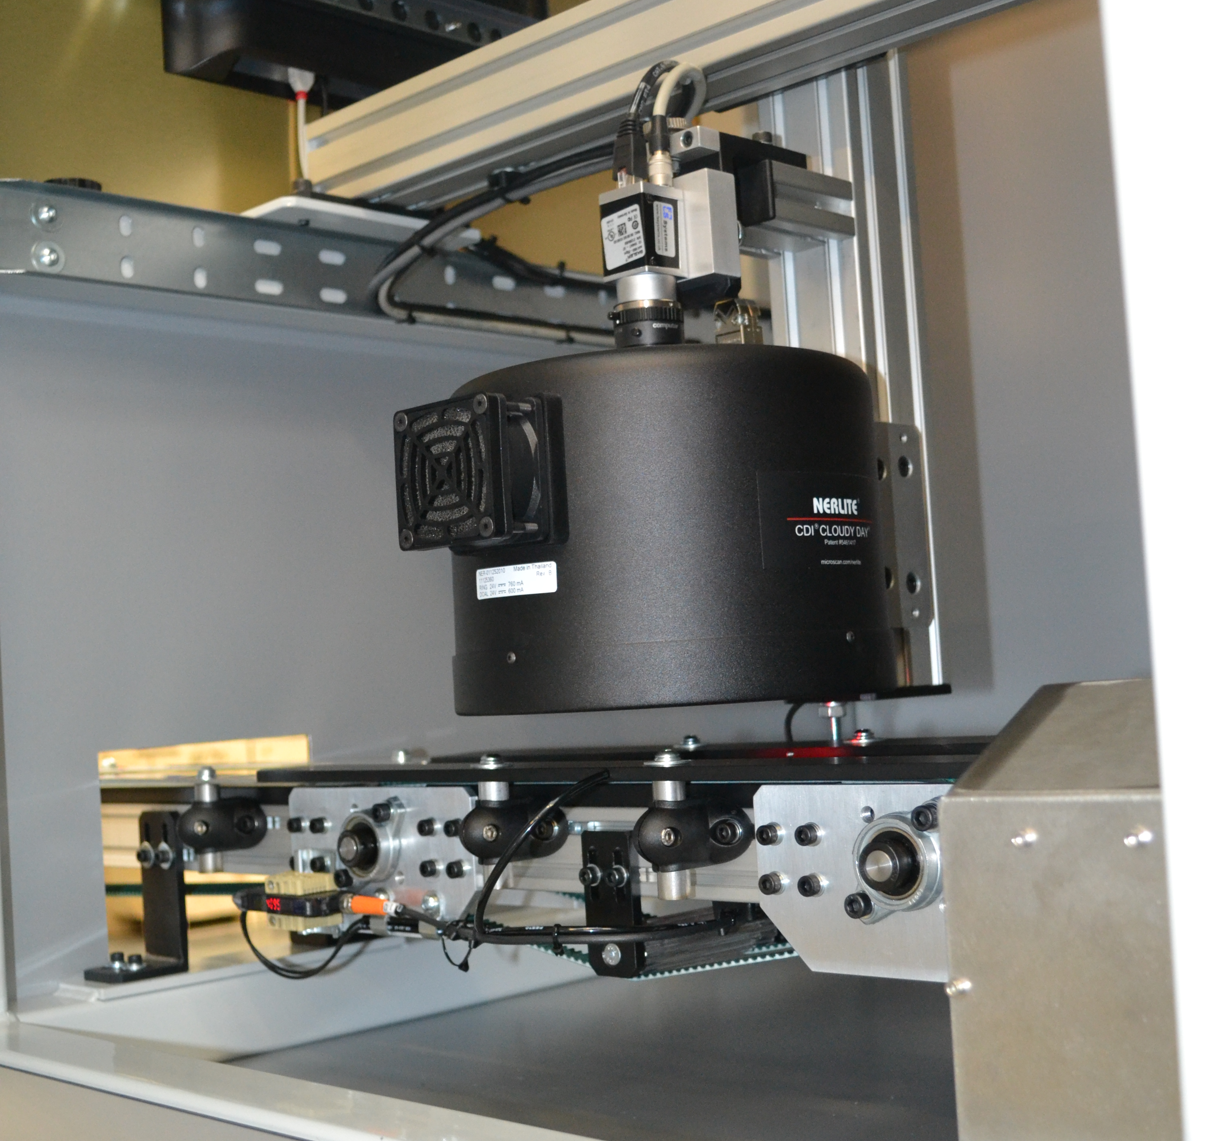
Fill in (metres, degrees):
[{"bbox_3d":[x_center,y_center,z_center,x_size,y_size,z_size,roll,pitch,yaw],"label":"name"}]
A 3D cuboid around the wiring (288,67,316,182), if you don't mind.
[{"bbox_3d":[-0.230,-0.327,1.240,0.013,0.084,0.019,-6,-4,43],"label":"wiring"}]

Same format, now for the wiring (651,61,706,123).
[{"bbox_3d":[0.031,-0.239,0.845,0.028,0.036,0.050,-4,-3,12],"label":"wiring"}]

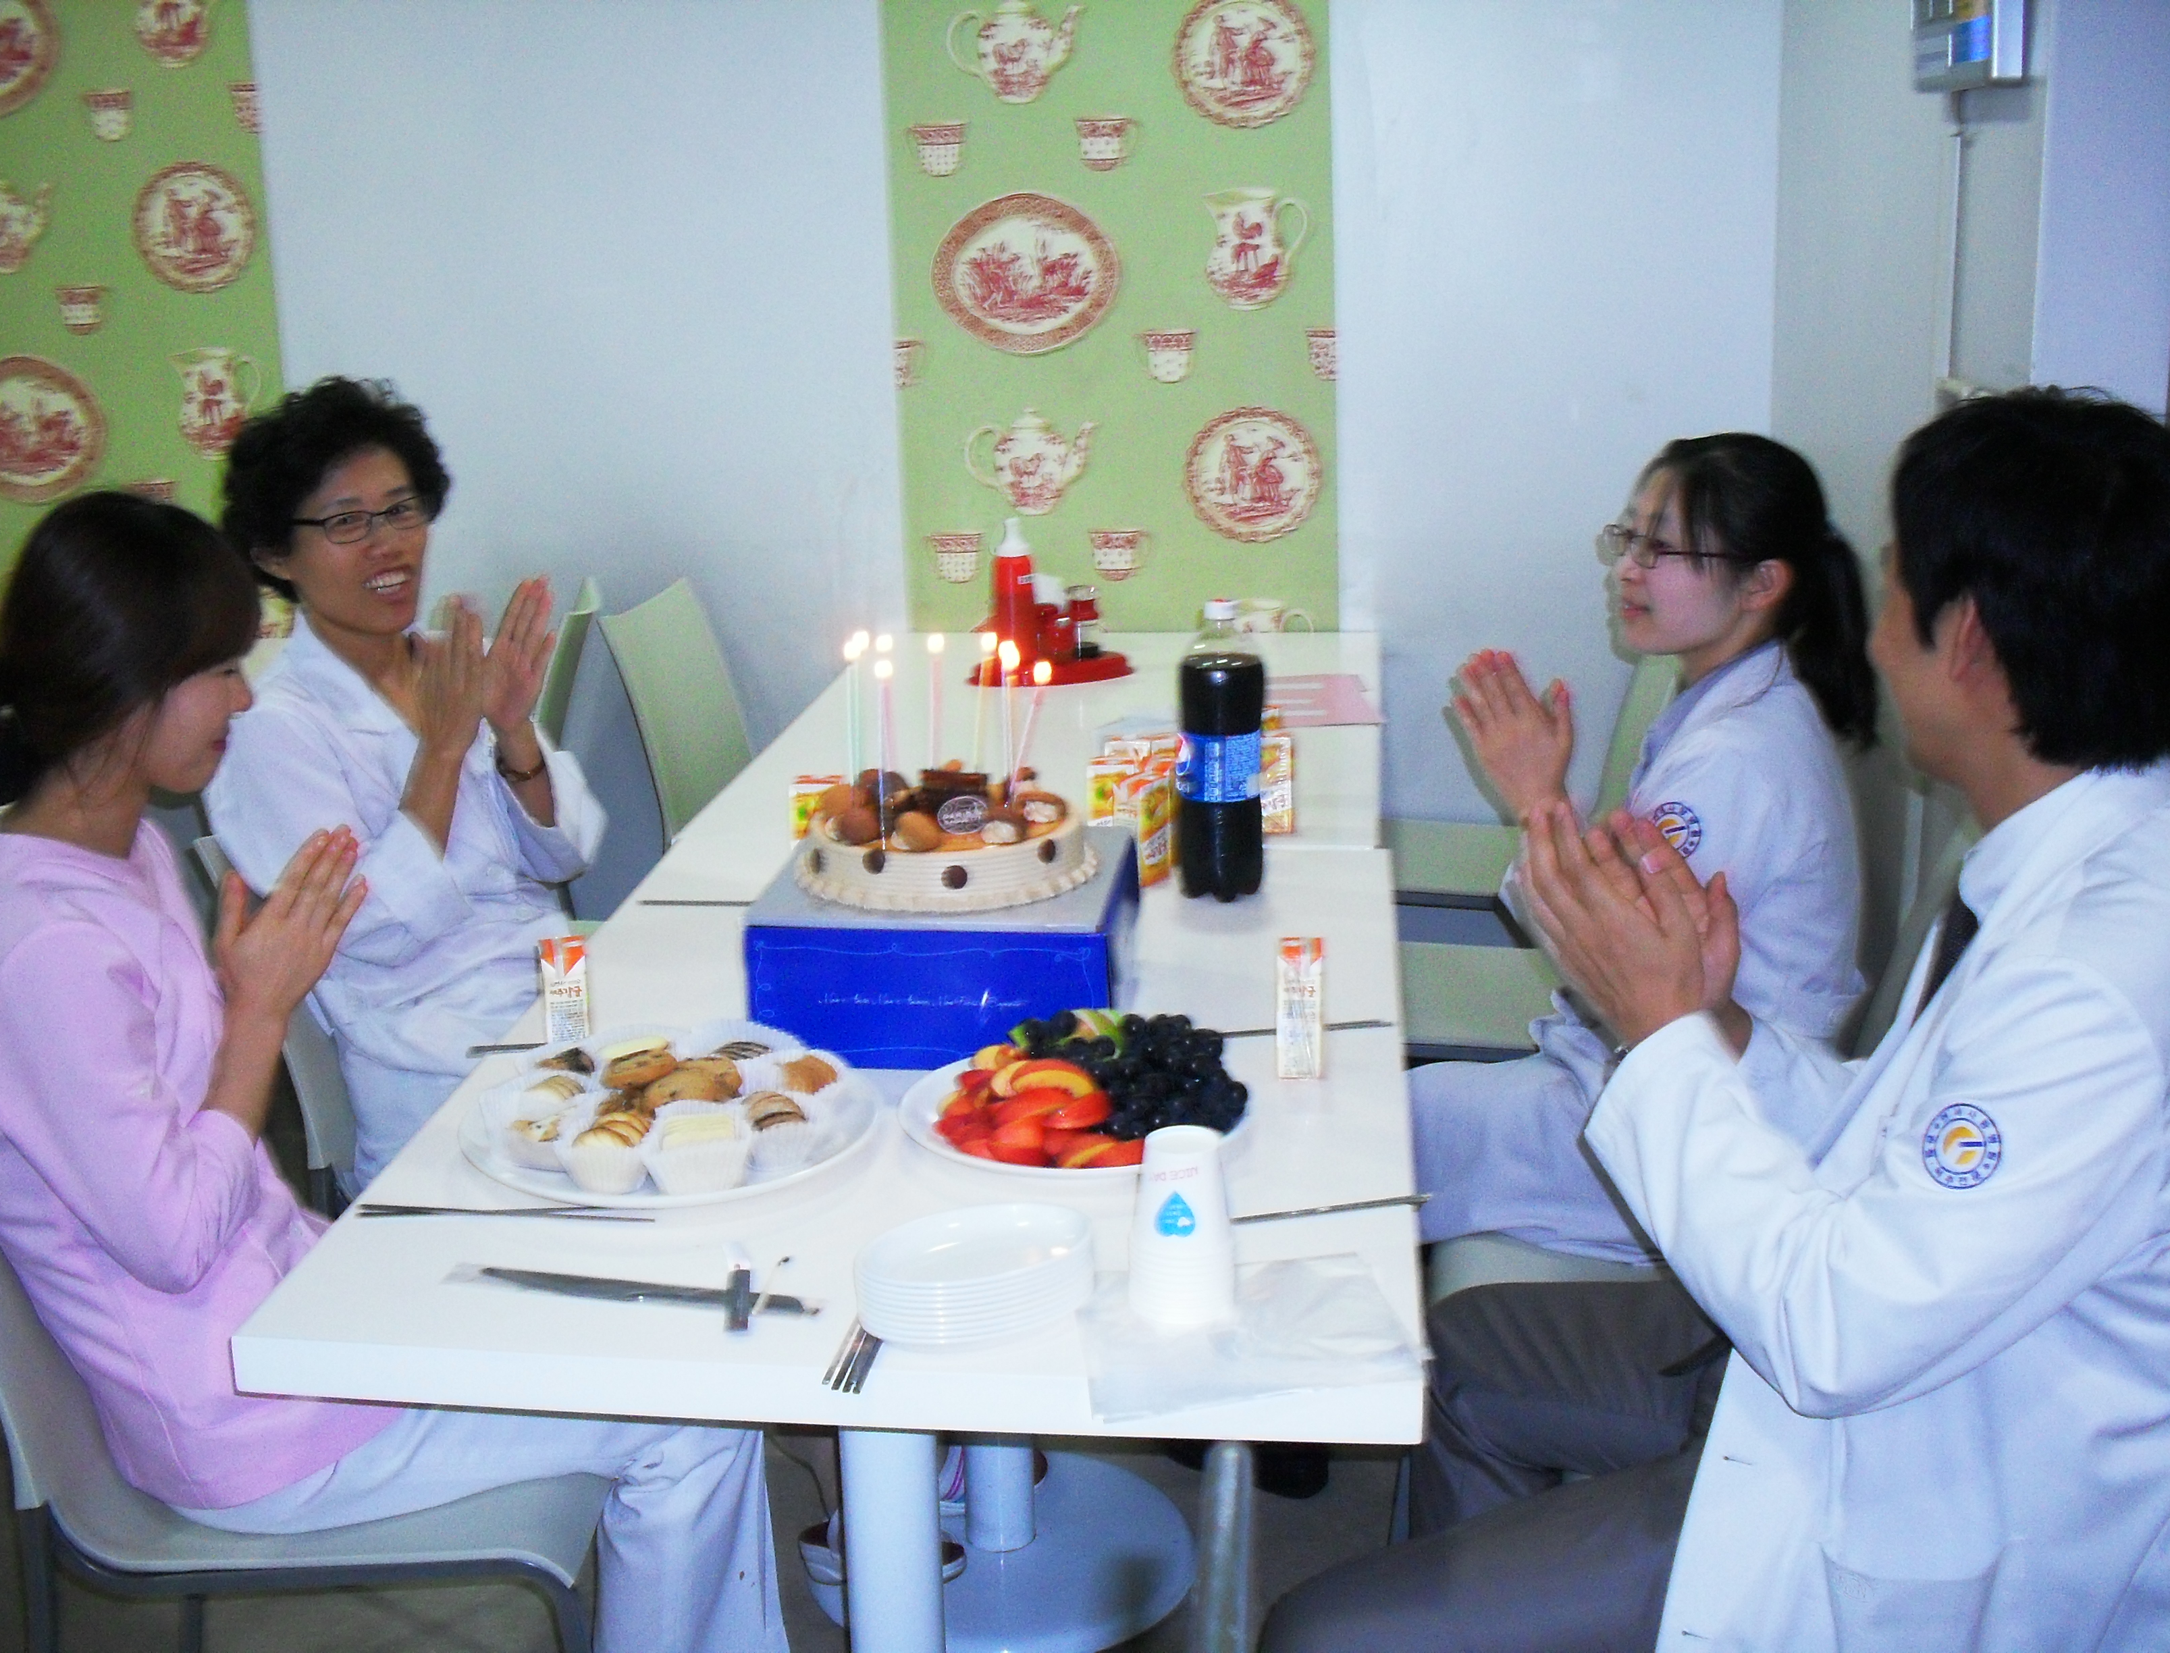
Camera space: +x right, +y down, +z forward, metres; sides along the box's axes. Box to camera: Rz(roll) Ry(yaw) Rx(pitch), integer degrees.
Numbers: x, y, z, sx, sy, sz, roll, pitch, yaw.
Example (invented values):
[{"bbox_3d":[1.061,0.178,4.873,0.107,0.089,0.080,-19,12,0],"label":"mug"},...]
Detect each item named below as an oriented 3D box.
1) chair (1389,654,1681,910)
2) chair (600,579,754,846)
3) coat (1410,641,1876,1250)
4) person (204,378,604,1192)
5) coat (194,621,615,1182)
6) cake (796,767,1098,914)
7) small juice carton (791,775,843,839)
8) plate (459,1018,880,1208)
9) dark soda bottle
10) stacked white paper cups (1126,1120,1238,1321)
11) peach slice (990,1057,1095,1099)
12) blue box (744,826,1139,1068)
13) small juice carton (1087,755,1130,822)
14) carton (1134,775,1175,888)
[{"bbox_3d":[0.608,0.061,3.626,0.540,0.840,0.410,0,17,6],"label":"chair"},{"bbox_3d":[-0.396,0.054,3.739,0.540,0.840,0.410,2,17,12],"label":"chair"},{"bbox_3d":[0.549,0.103,2.443,0.520,0.570,0.460,-1,17,4],"label":"coat"},{"bbox_3d":[-0.518,0.176,2.571,0.730,1.280,0.510,7,18,25],"label":"person"},{"bbox_3d":[-0.699,0.066,2.569,0.420,0.620,0.470,8,19,29],"label":"coat"},{"bbox_3d":[-0.126,-0.006,2.215,0.276,0.095,0.276,0,17,6],"label":"cake"},{"bbox_3d":[-0.287,0.003,2.618,0.050,0.112,0.039,0,17,6],"label":"small juice carton"},{"bbox_3d":[-0.336,0.228,1.963,0.336,0.062,0.336,-1,17,0],"label":"plate"},{"bbox_3d":[0.140,-0.079,2.512,0.088,0.312,0.088,-1,17,0],"label":"dark soda bottle"},{"bbox_3d":[0.067,0.274,1.664,0.072,0.121,0.072,-1,17,0],"label":"stacked white paper cups"},{"bbox_3d":[-0.034,0.204,1.930,0.083,0.042,0.042,-1,17,1],"label":"peach slice"},{"bbox_3d":[-0.122,0.108,2.225,0.314,0.130,0.290,0,17,5],"label":"blue box"},{"bbox_3d":[0.031,-0.020,2.669,0.050,0.112,0.039,0,17,4],"label":"small juice carton"},{"bbox_3d":[0.061,0.001,2.593,0.038,0.115,0.048,13,22,41],"label":"carton"}]

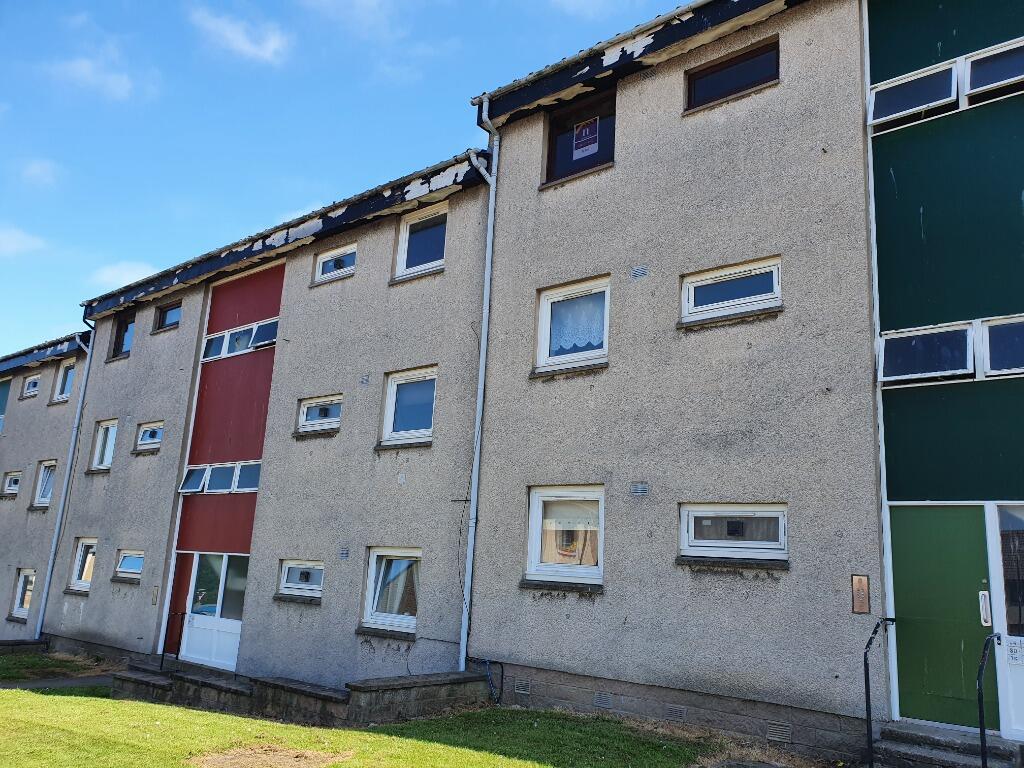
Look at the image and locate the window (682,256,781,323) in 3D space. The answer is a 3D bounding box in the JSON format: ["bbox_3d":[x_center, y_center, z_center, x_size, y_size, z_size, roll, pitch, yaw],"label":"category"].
[{"bbox_3d":[2.517,-1.044,8.787,1.191,0.596,0.094,-7,-16,39],"label":"window"}]

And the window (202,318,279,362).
[{"bbox_3d":[-5.485,-0.867,15.532,2.947,0.627,0.105,-7,-16,39],"label":"window"}]

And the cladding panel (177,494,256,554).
[{"bbox_3d":[-5.751,2.713,15.075,2.828,1.121,0.060,-8,-17,38],"label":"cladding panel"}]

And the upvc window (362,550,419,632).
[{"bbox_3d":[-1.753,3.086,11.582,1.202,1.182,0.100,-8,-17,38],"label":"upvc window"}]

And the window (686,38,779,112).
[{"bbox_3d":[2.837,-3.886,9.792,1.239,0.603,0.100,-8,-17,38],"label":"window"}]

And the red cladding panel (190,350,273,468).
[{"bbox_3d":[-5.539,0.479,15.210,2.853,2.142,0.063,-7,-16,39],"label":"red cladding panel"}]

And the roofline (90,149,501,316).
[{"bbox_3d":[-5.935,-2.672,16.225,14.100,0.424,0.150,-8,-17,38],"label":"roofline"}]

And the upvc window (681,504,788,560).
[{"bbox_3d":[2.465,1.624,8.478,1.235,0.579,0.100,-8,-17,38],"label":"upvc window"}]

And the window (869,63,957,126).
[{"bbox_3d":[4.119,-2.993,7.928,0.826,0.513,0.073,-7,-25,39],"label":"window"}]

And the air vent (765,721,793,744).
[{"bbox_3d":[2.584,3.352,7.403,0.234,0.159,0.031,-7,-16,39],"label":"air vent"}]

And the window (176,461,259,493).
[{"bbox_3d":[-5.725,1.877,15.277,2.861,0.591,0.100,-8,-17,38],"label":"window"}]

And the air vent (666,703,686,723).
[{"bbox_3d":[1.744,3.460,8.088,0.228,0.153,0.031,-7,-16,39],"label":"air vent"}]

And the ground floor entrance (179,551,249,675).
[{"bbox_3d":[-5.542,4.245,14.482,2.090,2.002,0.080,-8,-17,38],"label":"ground floor entrance"}]

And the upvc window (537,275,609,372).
[{"bbox_3d":[0.864,-0.785,10.494,1.202,1.206,0.100,-8,-17,38],"label":"upvc window"}]

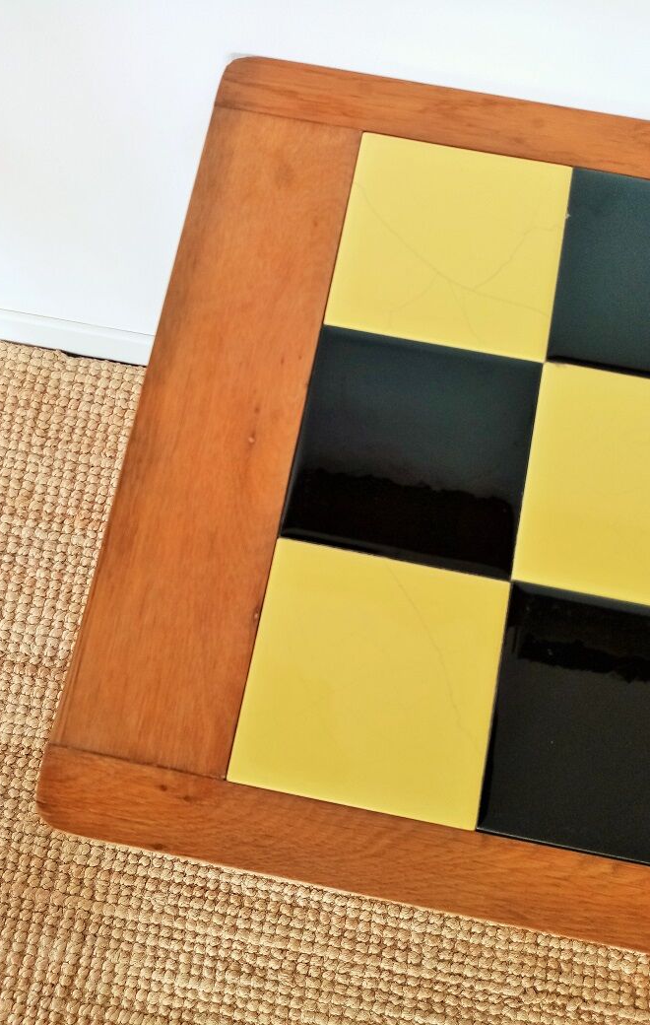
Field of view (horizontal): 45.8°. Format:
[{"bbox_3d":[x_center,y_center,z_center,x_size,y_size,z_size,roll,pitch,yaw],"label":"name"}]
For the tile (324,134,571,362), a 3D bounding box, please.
[{"bbox_3d":[0.088,-0.187,0.542,0.150,0.009,0.150,11,78,3],"label":"tile"}]

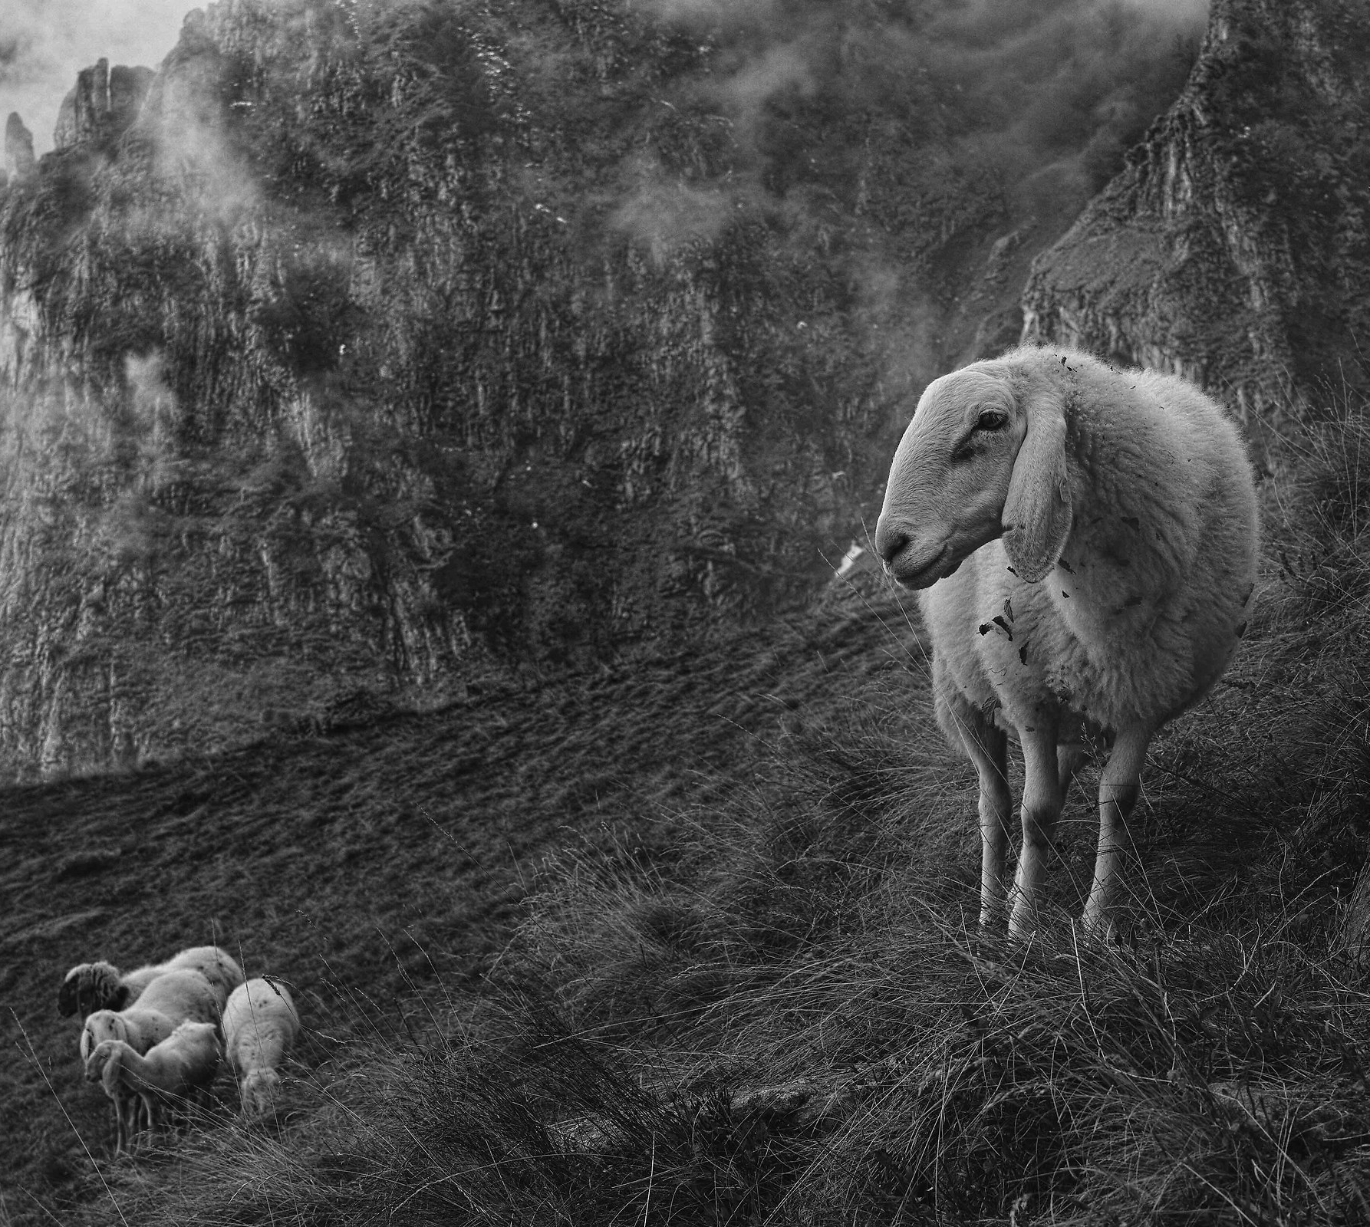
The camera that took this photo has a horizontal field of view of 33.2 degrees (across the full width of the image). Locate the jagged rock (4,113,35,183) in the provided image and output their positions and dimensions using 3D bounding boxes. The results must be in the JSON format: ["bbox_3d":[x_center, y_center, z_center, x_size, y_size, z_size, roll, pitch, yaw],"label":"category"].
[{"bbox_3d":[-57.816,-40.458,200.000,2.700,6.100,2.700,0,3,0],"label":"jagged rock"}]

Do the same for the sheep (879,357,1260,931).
[{"bbox_3d":[0.600,0.038,3.550,0.520,0.840,1.100,1,4,12],"label":"sheep"}]

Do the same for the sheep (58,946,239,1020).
[{"bbox_3d":[-2.956,2.329,12.800,0.410,0.770,1.120,2,4,30],"label":"sheep"}]

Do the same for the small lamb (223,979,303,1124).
[{"bbox_3d":[-2.246,2.357,12.200,0.410,0.720,1.120,-1,3,-10],"label":"small lamb"}]

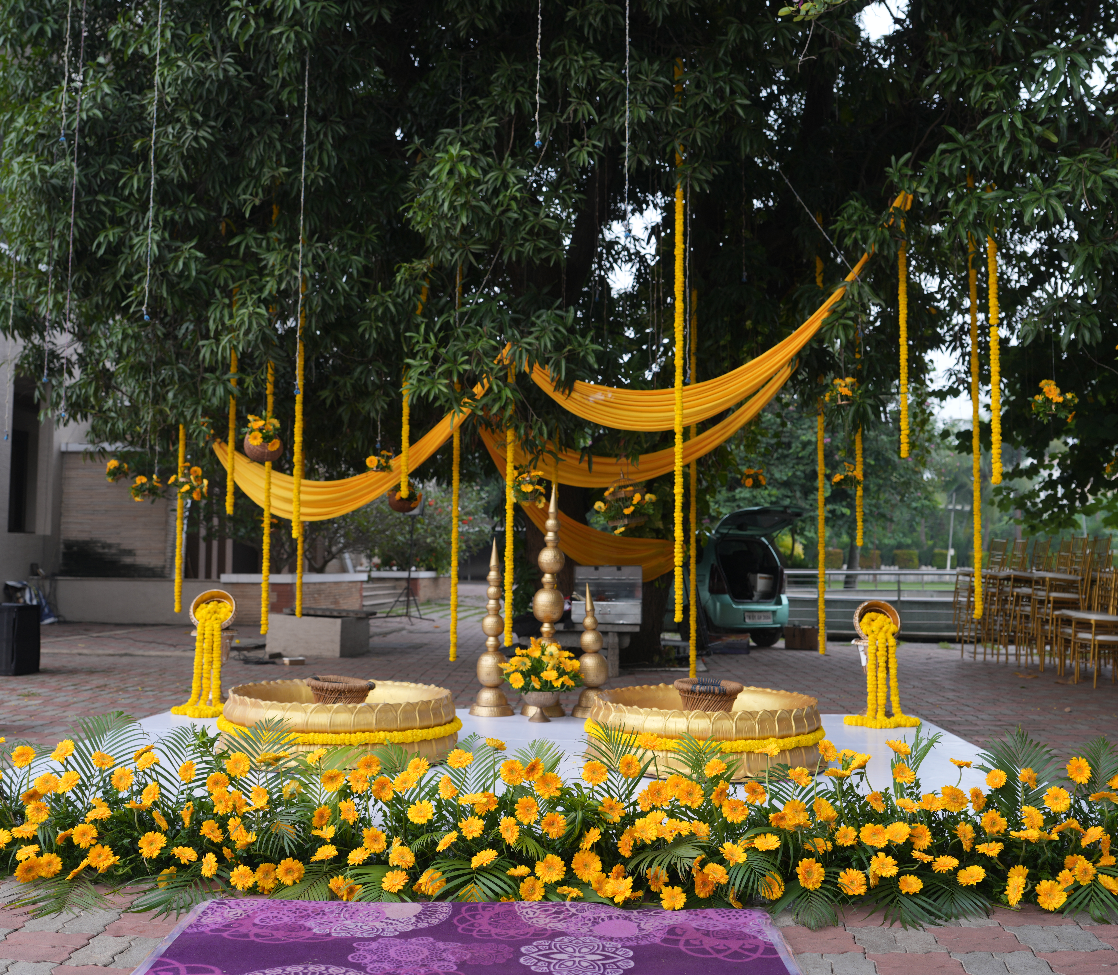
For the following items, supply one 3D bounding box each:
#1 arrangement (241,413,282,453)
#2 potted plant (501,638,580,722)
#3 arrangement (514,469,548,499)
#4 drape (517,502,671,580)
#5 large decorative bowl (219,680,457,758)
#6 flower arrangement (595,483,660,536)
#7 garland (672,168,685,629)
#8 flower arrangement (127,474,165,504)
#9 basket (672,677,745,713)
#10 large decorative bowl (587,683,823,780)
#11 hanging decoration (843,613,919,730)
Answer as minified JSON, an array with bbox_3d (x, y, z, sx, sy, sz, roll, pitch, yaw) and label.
[{"bbox_3d":[-1.933,-0.353,7.400,0.255,0.240,0.250,0,-4,0],"label":"arrangement"},{"bbox_3d":[-0.119,1.289,7.645,0.544,0.547,0.500,0,-3,0],"label":"potted plant"},{"bbox_3d":[-0.224,-0.022,8.750,0.280,0.250,0.270,0,-4,0],"label":"arrangement"},{"bbox_3d":[0.347,0.509,10.691,1.450,0.750,0.450,1,-4,0],"label":"drape"},{"bbox_3d":[-1.096,1.176,5.740,1.180,0.290,1.180,1,-4,0],"label":"large decorative bowl"},{"bbox_3d":[0.567,0.179,9.400,0.530,0.460,0.480,0,-4,0],"label":"flower arrangement"},{"bbox_3d":[0.691,-0.552,6.555,0.060,2.620,0.060,1,-4,0],"label":"garland"},{"bbox_3d":[-3.549,0.010,9.800,0.330,0.270,0.300,0,-3,0],"label":"flower arrangement"},{"bbox_3d":[0.828,1.261,6.280,0.387,0.401,0.387,0,-3,0],"label":"basket"},{"bbox_3d":[0.704,1.168,5.499,1.160,0.300,1.160,1,-4,0],"label":"large decorative bowl"},{"bbox_3d":[1.912,1.074,6.750,0.440,0.670,0.270,0,-4,3],"label":"hanging decoration"}]

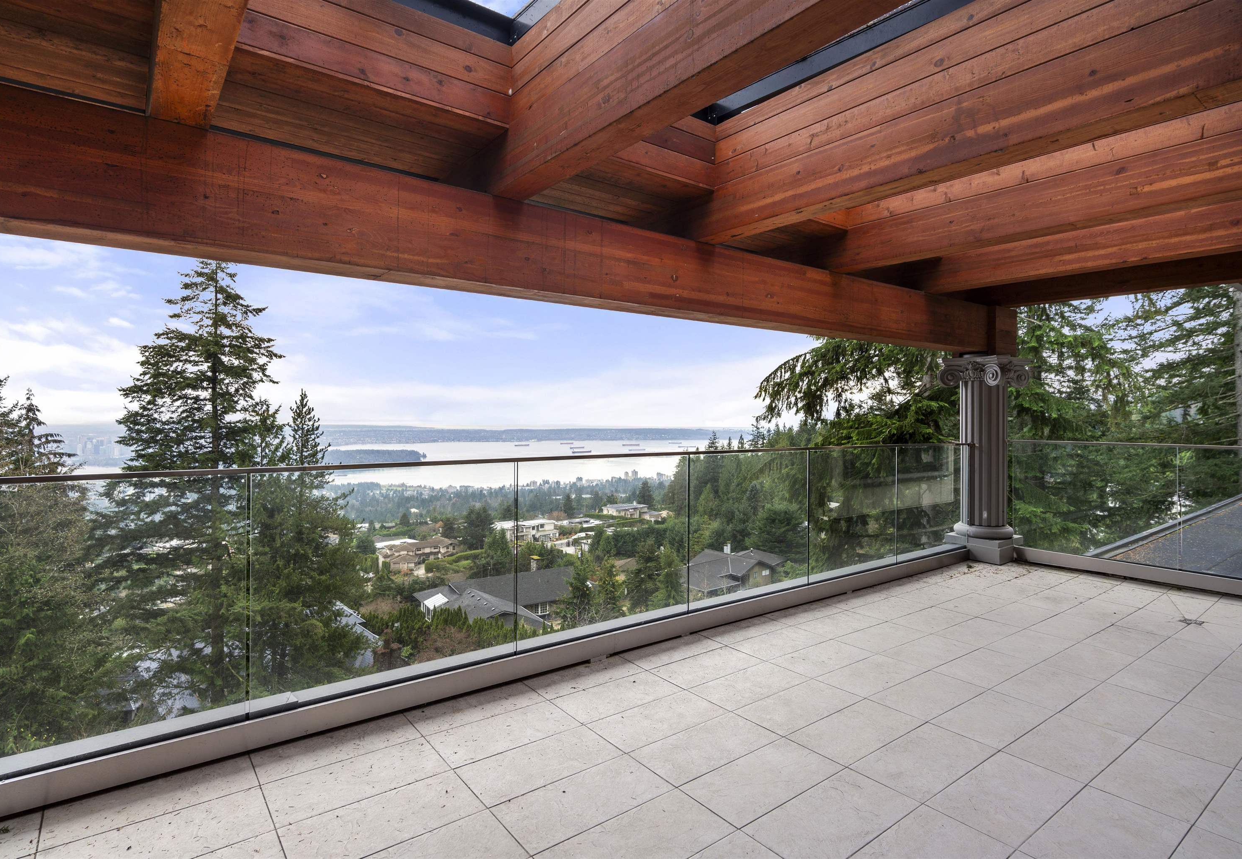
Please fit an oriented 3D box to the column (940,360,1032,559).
[{"bbox_3d":[3.555,0.285,6.290,0.590,1.920,0.590,0,1,-37],"label":"column"}]

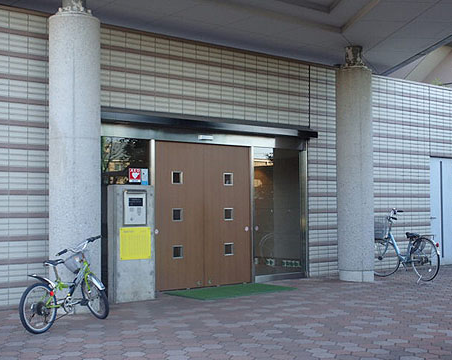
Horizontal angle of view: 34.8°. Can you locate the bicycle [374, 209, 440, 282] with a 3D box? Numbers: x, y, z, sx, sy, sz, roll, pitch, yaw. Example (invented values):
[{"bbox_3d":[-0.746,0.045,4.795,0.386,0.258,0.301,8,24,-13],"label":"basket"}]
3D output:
[{"bbox_3d":[2.863,1.061,11.751,0.600,1.100,1.760,1,-3,-25],"label":"bicycle"}]

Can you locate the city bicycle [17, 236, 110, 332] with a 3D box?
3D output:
[{"bbox_3d":[-1.603,1.008,7.160,0.550,0.900,1.400,-2,-3,29],"label":"city bicycle"}]

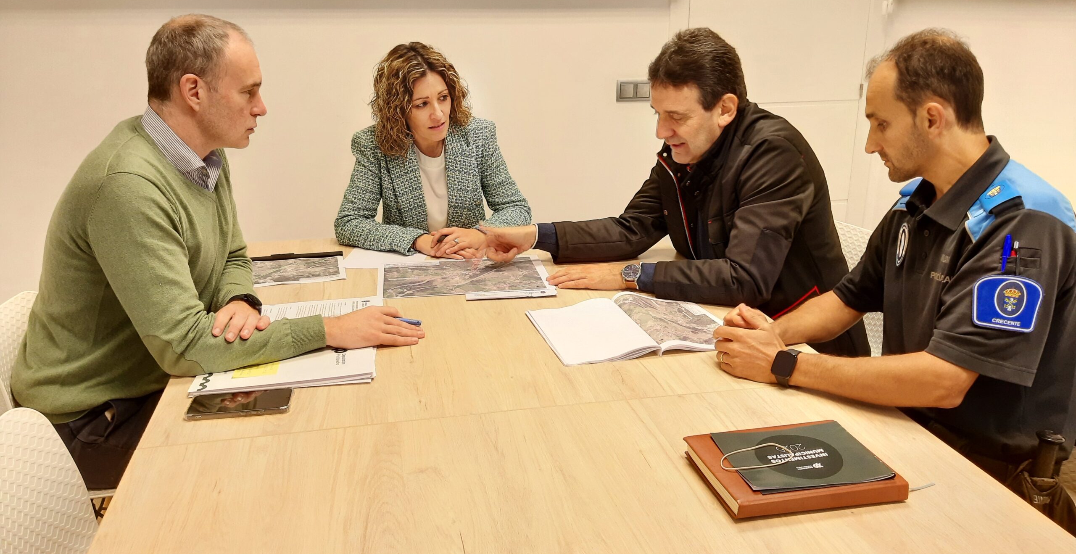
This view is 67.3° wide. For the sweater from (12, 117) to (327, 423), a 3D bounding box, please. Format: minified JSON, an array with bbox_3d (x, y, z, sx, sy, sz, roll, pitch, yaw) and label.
[{"bbox_3d":[-0.702,0.005,1.600,0.590,0.620,0.540,-4,19,-13],"label":"sweater"}]

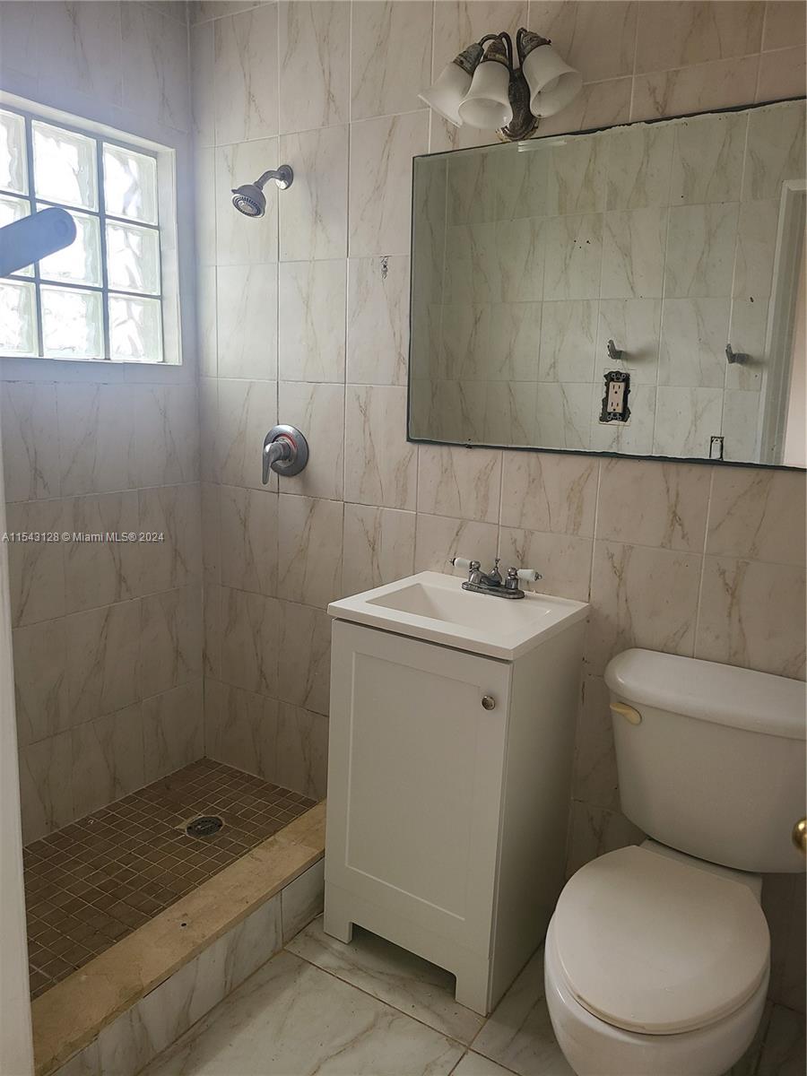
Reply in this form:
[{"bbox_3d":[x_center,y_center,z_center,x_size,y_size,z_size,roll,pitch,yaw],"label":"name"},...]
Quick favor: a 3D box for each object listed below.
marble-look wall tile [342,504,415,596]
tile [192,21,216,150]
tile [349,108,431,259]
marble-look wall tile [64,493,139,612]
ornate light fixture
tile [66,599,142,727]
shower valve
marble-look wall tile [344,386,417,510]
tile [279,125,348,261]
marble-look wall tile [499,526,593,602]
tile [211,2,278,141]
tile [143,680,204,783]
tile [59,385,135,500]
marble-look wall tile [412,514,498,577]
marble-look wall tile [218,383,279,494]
[{"bbox_3d":[-0.071,0.080,2.287,0.249,0.334,0.009,9,14,33],"label":"marble-look wall tile"},{"bbox_3d":[-0.588,-1.333,2.392,0.088,0.336,0.010,9,14,32],"label":"tile"},{"bbox_3d":[-0.038,-0.904,2.080,0.248,0.333,0.010,9,14,33],"label":"tile"},{"bbox_3d":[-0.881,0.038,2.364,0.009,0.335,0.249,9,14,33],"label":"marble-look wall tile"},{"bbox_3d":[0.206,-1.010,1.775,0.398,0.227,0.222,9,14,32],"label":"ornate light fixture"},{"bbox_3d":[-0.892,0.371,2.431,0.009,0.340,0.249,9,14,33],"label":"tile"},{"bbox_3d":[-0.376,-0.247,2.375,0.166,0.178,0.090,9,14,33],"label":"shower valve"},{"bbox_3d":[-0.059,-0.248,2.212,0.248,0.333,0.010,9,14,33],"label":"marble-look wall tile"},{"bbox_3d":[-0.243,-0.934,2.208,0.247,0.331,0.012,9,13,33],"label":"tile"},{"bbox_3d":[0.350,0.150,2.029,0.250,0.336,0.010,9,14,32],"label":"marble-look wall tile"},{"bbox_3d":[-0.442,-1.304,2.292,0.249,0.334,0.009,9,14,33],"label":"tile"},{"bbox_3d":[-0.767,0.644,2.712,0.010,0.299,0.246,9,14,32],"label":"tile"},{"bbox_3d":[-0.870,-0.280,2.300,0.009,0.312,0.249,9,14,33],"label":"tile"},{"bbox_3d":[0.140,0.116,2.164,0.250,0.336,0.010,9,14,32],"label":"marble-look wall tile"},{"bbox_3d":[-0.473,-0.316,2.484,0.248,0.333,0.010,9,14,33],"label":"marble-look wall tile"}]

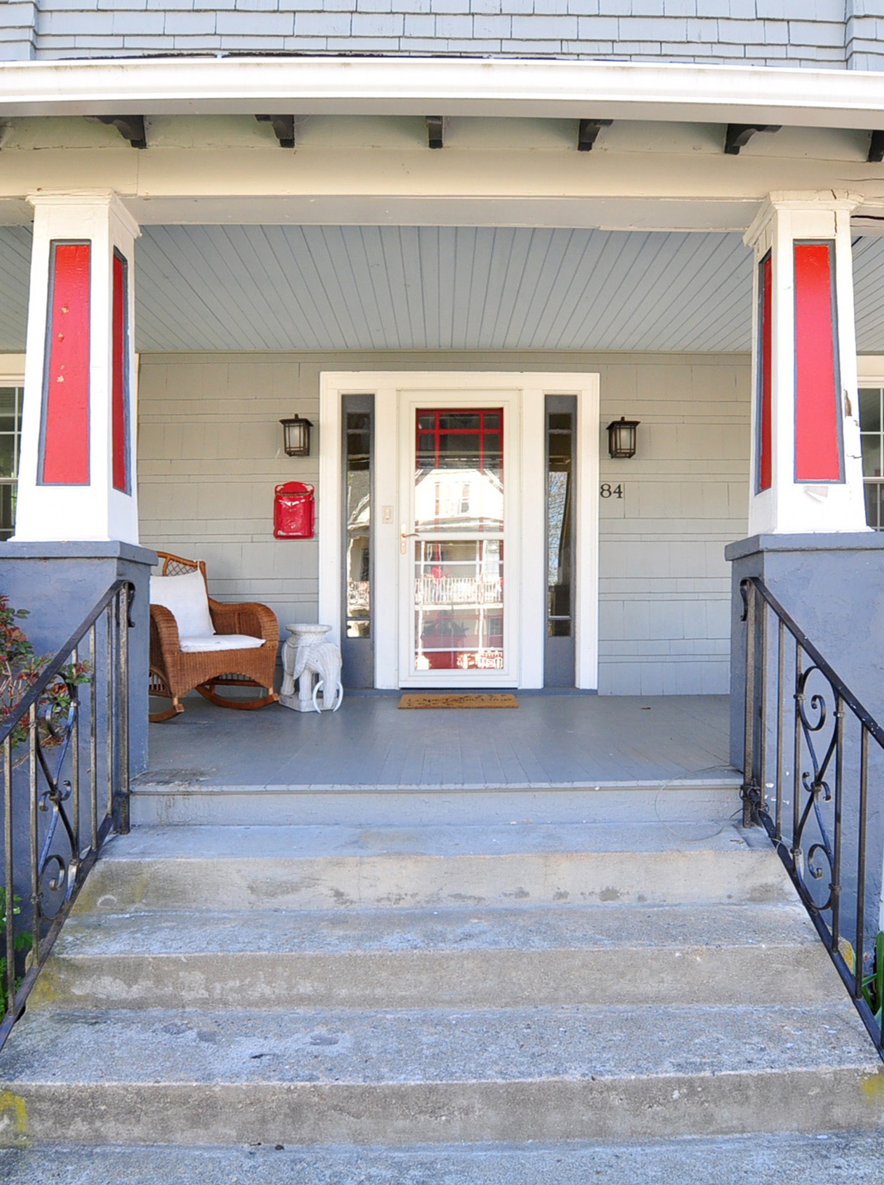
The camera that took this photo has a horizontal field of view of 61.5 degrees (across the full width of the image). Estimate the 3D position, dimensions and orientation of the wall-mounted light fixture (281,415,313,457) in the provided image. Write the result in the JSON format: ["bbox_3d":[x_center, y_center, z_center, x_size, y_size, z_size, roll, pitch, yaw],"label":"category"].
[{"bbox_3d":[-0.985,-1.060,5.020,0.195,0.275,0.220,0,0,-1],"label":"wall-mounted light fixture"}]

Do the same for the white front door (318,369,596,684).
[{"bbox_3d":[0.120,-0.420,5.140,1.940,2.210,0.150,0,0,-1],"label":"white front door"}]

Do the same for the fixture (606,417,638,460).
[{"bbox_3d":[1.210,-1.050,5.050,0.195,0.275,0.220,0,0,-1],"label":"fixture"}]

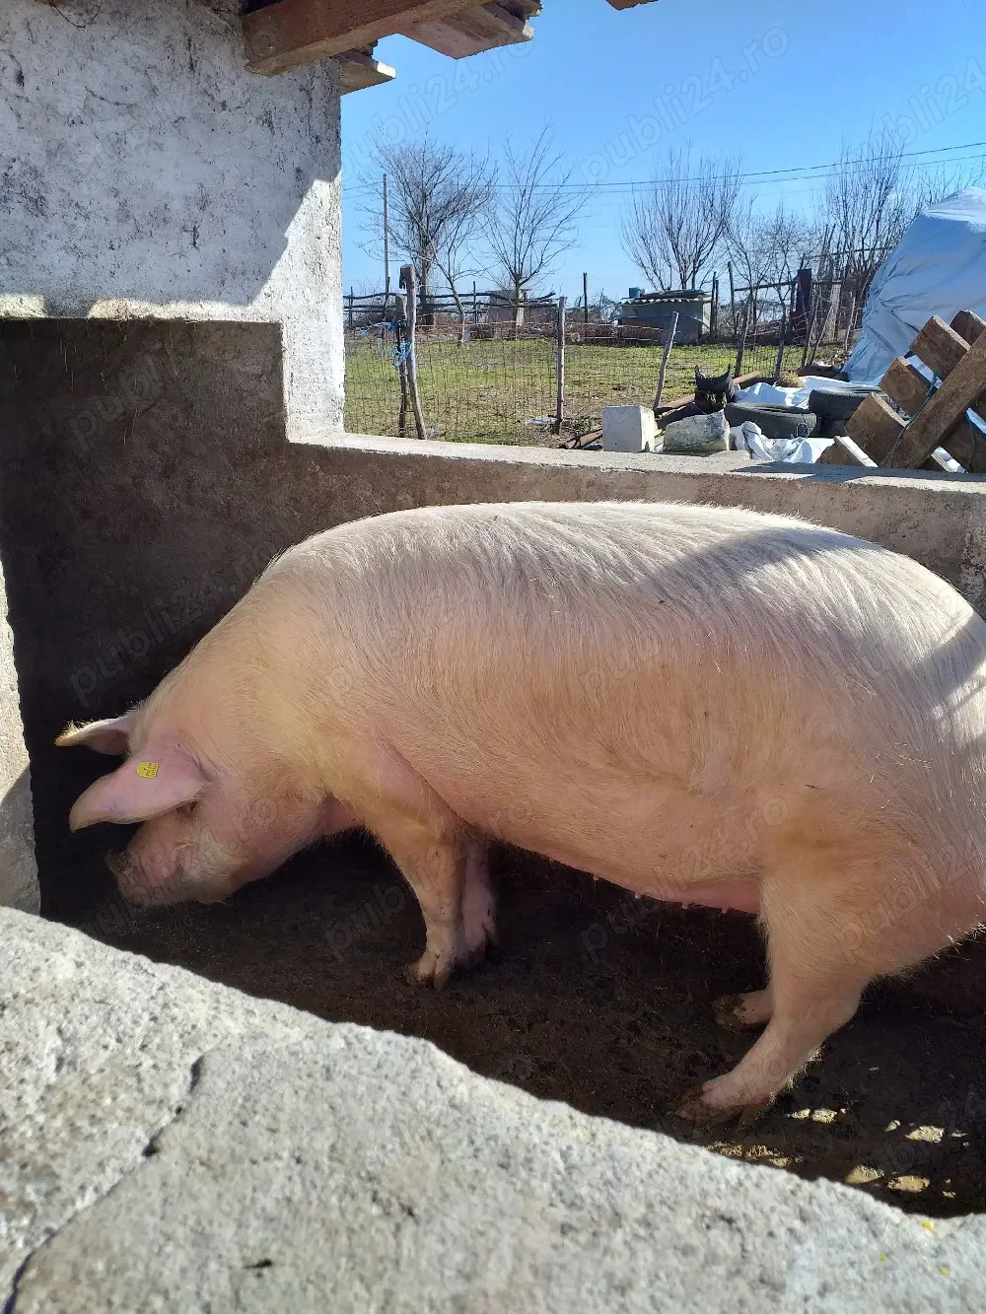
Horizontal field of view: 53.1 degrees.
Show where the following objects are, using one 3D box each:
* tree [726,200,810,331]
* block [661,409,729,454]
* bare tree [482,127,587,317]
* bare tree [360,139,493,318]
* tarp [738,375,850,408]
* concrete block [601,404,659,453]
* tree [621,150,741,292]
[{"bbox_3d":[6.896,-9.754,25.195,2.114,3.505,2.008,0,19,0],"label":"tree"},{"bbox_3d":[1.103,-1.238,5.423,0.350,0.237,0.220,5,20,14],"label":"block"},{"bbox_3d":[1.339,-12.894,30.458,3.277,6.136,3.113,0,19,0],"label":"bare tree"},{"bbox_3d":[-2.001,-12.842,30.475,4.033,6.026,3.831,0,19,0],"label":"bare tree"},{"bbox_3d":[2.328,-2.018,7.661,0.891,0.270,1.100,0,19,0],"label":"tarp"},{"bbox_3d":[0.745,-1.255,5.439,0.220,0.257,0.240,8,21,22],"label":"concrete block"},{"bbox_3d":[5.270,-11.484,27.771,3.351,5.130,3.184,0,19,0],"label":"tree"}]

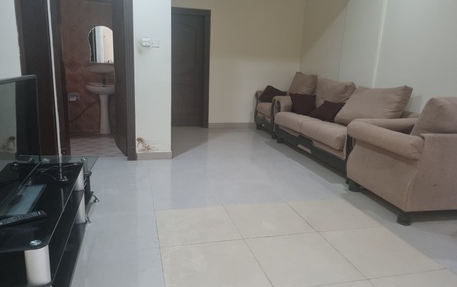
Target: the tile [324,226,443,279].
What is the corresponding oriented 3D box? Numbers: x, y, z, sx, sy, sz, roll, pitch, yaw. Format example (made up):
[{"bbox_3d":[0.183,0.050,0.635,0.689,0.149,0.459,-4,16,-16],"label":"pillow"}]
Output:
[{"bbox_3d":[1.059,0.762,2.478,0.600,0.010,0.600,-1,14,-15],"label":"tile"}]

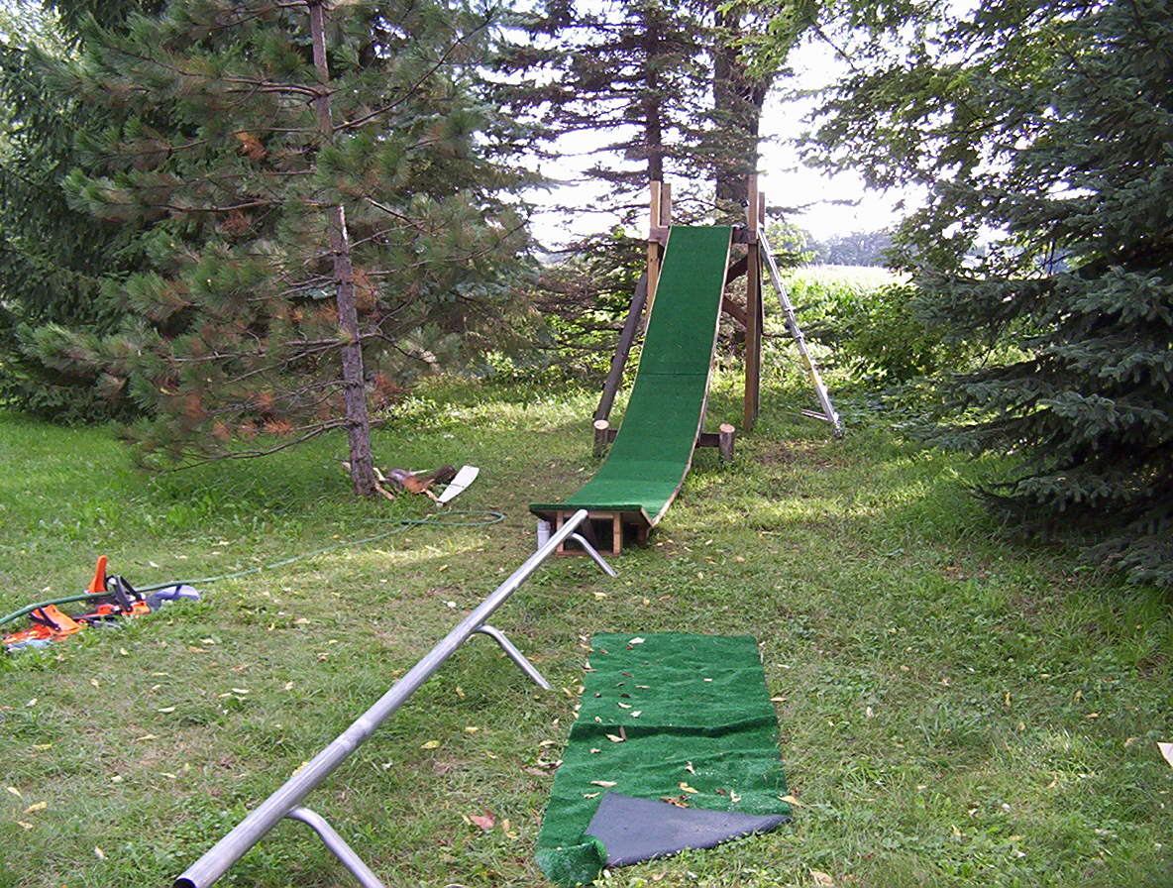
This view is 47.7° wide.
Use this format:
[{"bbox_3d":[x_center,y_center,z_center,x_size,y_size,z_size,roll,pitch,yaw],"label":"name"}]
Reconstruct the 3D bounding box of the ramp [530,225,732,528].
[{"bbox_3d":[0.568,-0.816,10.188,0.625,1.887,6.440,1,8,10],"label":"ramp"}]

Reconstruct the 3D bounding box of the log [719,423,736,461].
[{"bbox_3d":[1.103,0.000,10.380,0.115,0.265,0.115,1,8,10],"label":"log"}]

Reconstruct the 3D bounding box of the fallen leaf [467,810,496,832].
[{"bbox_3d":[-0.270,0.969,3.419,0.070,0.020,0.070,1,8,10],"label":"fallen leaf"}]

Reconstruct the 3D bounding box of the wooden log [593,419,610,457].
[{"bbox_3d":[0.118,-0.029,10.560,0.115,0.255,0.115,1,8,10],"label":"wooden log"}]

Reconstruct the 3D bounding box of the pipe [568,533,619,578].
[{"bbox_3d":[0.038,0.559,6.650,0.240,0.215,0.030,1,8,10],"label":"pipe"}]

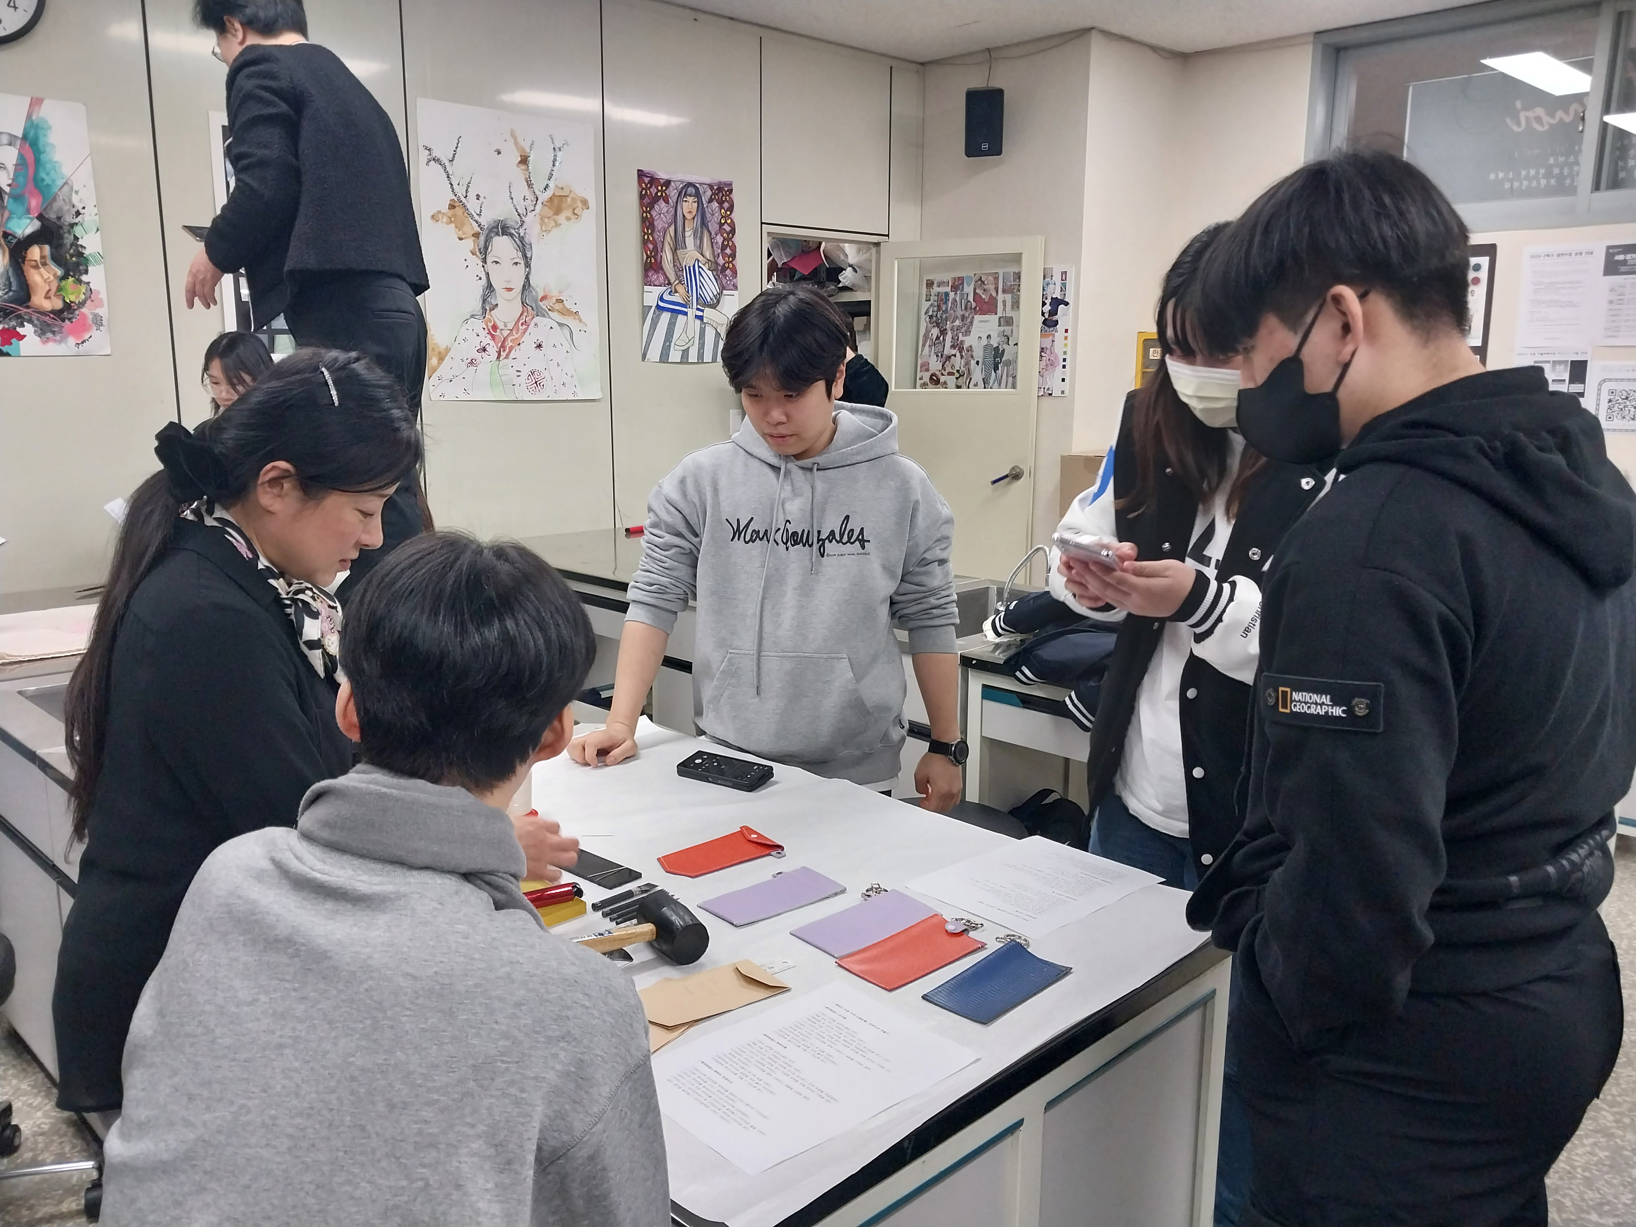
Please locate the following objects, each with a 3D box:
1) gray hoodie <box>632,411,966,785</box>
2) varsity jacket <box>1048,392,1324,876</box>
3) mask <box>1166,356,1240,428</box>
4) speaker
[{"bbox_3d":[-0.047,-0.057,2.330,0.610,0.670,0.370,3,11,14],"label":"gray hoodie"},{"bbox_3d":[0.541,0.004,1.730,0.520,0.690,0.420,7,13,32],"label":"varsity jacket"},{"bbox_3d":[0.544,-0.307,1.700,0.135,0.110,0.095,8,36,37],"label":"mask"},{"bbox_3d":[0.783,-2.310,5.791,0.185,0.305,0.180,3,19,15],"label":"speaker"}]

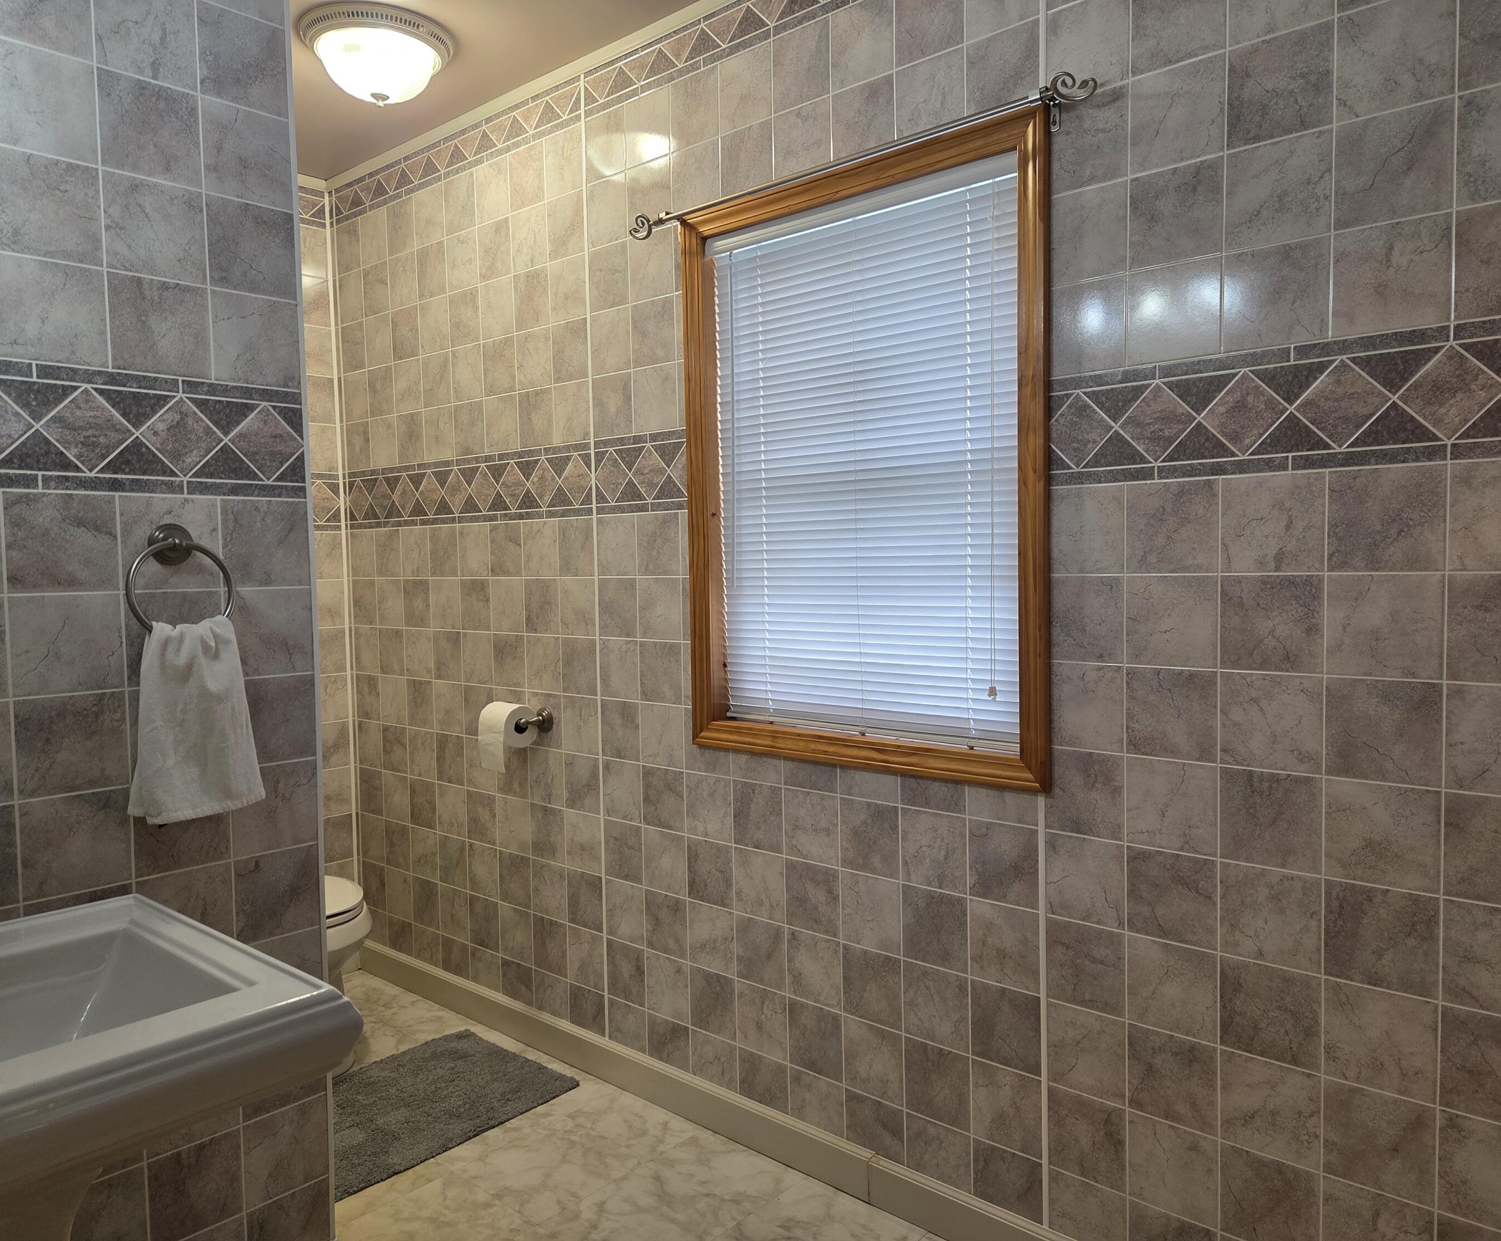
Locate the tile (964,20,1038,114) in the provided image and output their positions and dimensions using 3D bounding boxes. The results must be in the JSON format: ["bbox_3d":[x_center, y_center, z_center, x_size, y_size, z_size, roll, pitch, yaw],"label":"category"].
[{"bbox_3d":[0.447,-0.958,1.947,0.150,0.150,0.010,2,4,42],"label":"tile"}]

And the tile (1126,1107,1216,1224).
[{"bbox_3d":[0.705,0.914,1.837,0.150,0.150,0.010,2,4,42],"label":"tile"}]

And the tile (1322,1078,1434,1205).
[{"bbox_3d":[0.930,0.771,1.630,0.150,0.151,0.010,2,4,42],"label":"tile"}]

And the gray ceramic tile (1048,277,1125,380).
[{"bbox_3d":[0.570,-0.499,1.869,0.150,0.150,0.010,2,4,42],"label":"gray ceramic tile"}]

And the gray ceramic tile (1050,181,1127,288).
[{"bbox_3d":[0.567,-0.651,1.860,0.150,0.150,0.010,2,4,42],"label":"gray ceramic tile"}]

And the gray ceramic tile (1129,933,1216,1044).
[{"bbox_3d":[0.700,0.610,1.824,0.152,0.153,0.010,2,4,42],"label":"gray ceramic tile"}]

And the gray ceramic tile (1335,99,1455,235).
[{"bbox_3d":[0.905,-0.638,1.548,0.150,0.150,0.010,2,4,42],"label":"gray ceramic tile"}]

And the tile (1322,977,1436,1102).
[{"bbox_3d":[0.929,0.619,1.624,0.150,0.150,0.010,2,4,42],"label":"tile"}]

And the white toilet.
[{"bbox_3d":[-1.319,0.830,3.096,0.700,0.740,0.420,2,4,42],"label":"white toilet"}]

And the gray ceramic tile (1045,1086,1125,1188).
[{"bbox_3d":[0.596,0.913,1.945,0.147,0.151,0.010,2,4,42],"label":"gray ceramic tile"}]

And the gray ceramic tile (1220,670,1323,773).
[{"bbox_3d":[0.804,0.156,1.696,0.150,0.150,0.010,2,4,42],"label":"gray ceramic tile"}]

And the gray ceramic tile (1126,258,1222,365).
[{"bbox_3d":[0.682,-0.493,1.761,0.150,0.150,0.010,2,4,42],"label":"gray ceramic tile"}]

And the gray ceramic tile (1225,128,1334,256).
[{"bbox_3d":[0.793,-0.644,1.655,0.152,0.153,0.010,2,4,42],"label":"gray ceramic tile"}]

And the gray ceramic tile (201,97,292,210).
[{"bbox_3d":[-0.846,-0.780,1.851,0.010,0.153,0.150,2,4,42],"label":"gray ceramic tile"}]

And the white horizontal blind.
[{"bbox_3d":[0.212,-0.302,2.230,0.755,1.063,0.050,2,4,42],"label":"white horizontal blind"}]

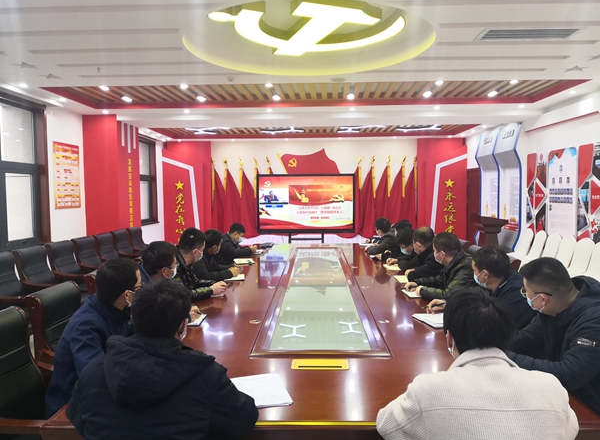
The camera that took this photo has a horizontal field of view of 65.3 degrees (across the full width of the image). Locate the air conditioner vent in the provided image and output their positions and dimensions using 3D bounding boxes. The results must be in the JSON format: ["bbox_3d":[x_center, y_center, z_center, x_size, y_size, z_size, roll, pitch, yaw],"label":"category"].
[{"bbox_3d":[1.775,-1.454,3.627,0.740,0.050,0.260,0,3,2],"label":"air conditioner vent"}]

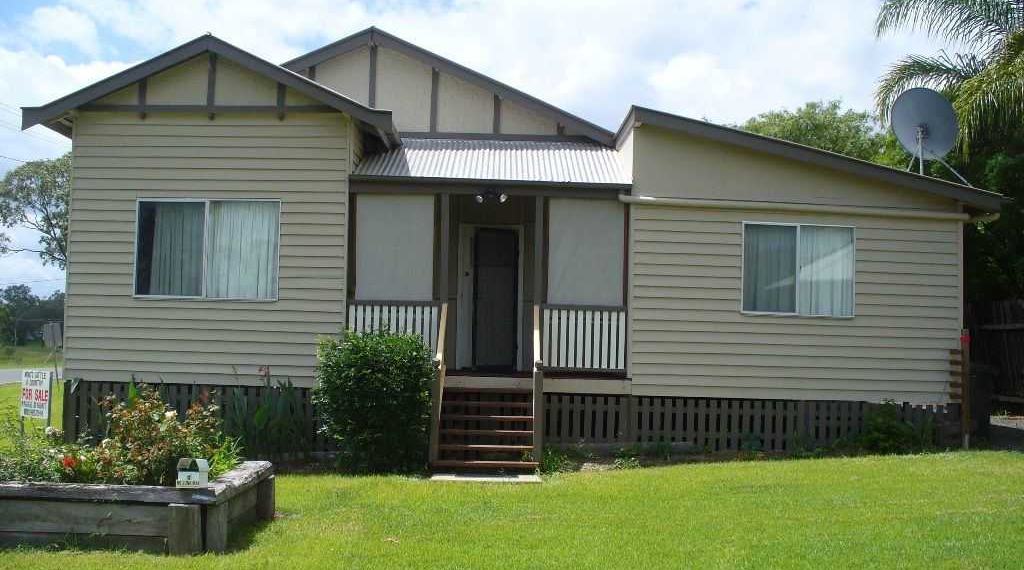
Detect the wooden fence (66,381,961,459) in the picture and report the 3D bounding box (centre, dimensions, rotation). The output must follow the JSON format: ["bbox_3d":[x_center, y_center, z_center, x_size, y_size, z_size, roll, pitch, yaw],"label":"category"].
[{"bbox_3d":[0.019,1.702,13.746,11.272,0.760,0.100,1,-2,0],"label":"wooden fence"}]

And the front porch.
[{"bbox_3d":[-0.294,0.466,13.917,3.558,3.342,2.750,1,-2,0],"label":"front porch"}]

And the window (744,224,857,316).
[{"bbox_3d":[3.622,-0.185,13.819,1.421,1.148,0.100,1,-2,0],"label":"window"}]

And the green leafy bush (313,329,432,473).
[{"bbox_3d":[-1.632,1.330,12.808,1.398,1.572,1.300,1,-2,0],"label":"green leafy bush"}]

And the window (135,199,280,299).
[{"bbox_3d":[-3.840,-0.455,13.823,1.823,1.271,0.100,1,-2,0],"label":"window"}]

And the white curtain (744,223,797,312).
[{"bbox_3d":[3.276,-0.196,13.919,0.671,1.124,0.100,1,-2,0],"label":"white curtain"}]

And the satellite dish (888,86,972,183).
[{"bbox_3d":[5.640,-2.001,14.750,1.050,1.300,0.750,-1,-3,40],"label":"satellite dish"}]

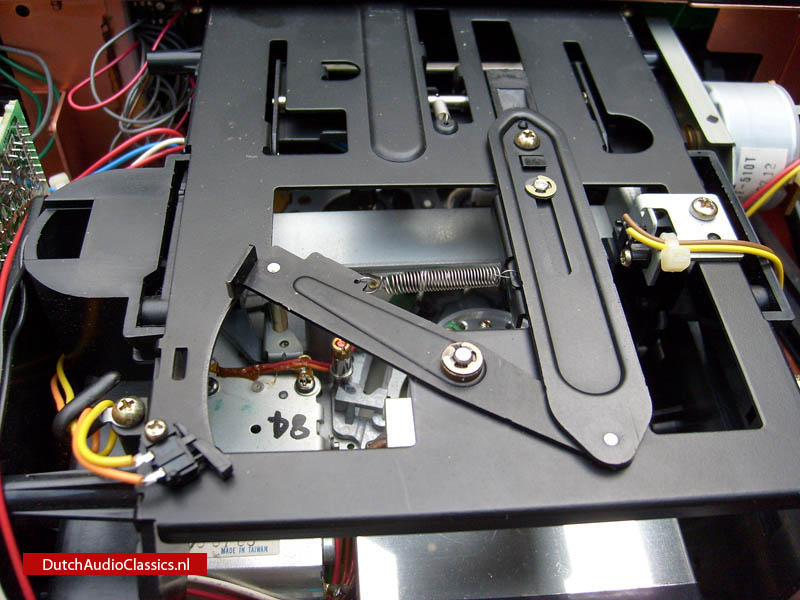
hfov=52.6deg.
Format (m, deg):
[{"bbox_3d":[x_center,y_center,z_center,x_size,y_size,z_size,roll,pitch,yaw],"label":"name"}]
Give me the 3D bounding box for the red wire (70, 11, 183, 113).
[{"bbox_3d":[-0.078,-0.073,0.243,0.012,0.012,0.051,24,53,15],"label":"red wire"}]

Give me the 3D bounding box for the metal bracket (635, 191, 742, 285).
[{"bbox_3d":[0.062,-0.013,0.179,0.021,0.009,0.021,-2,51,-5],"label":"metal bracket"}]

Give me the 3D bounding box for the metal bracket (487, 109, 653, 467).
[{"bbox_3d":[0.033,-0.009,0.166,0.018,0.004,0.095,-2,51,-5],"label":"metal bracket"}]

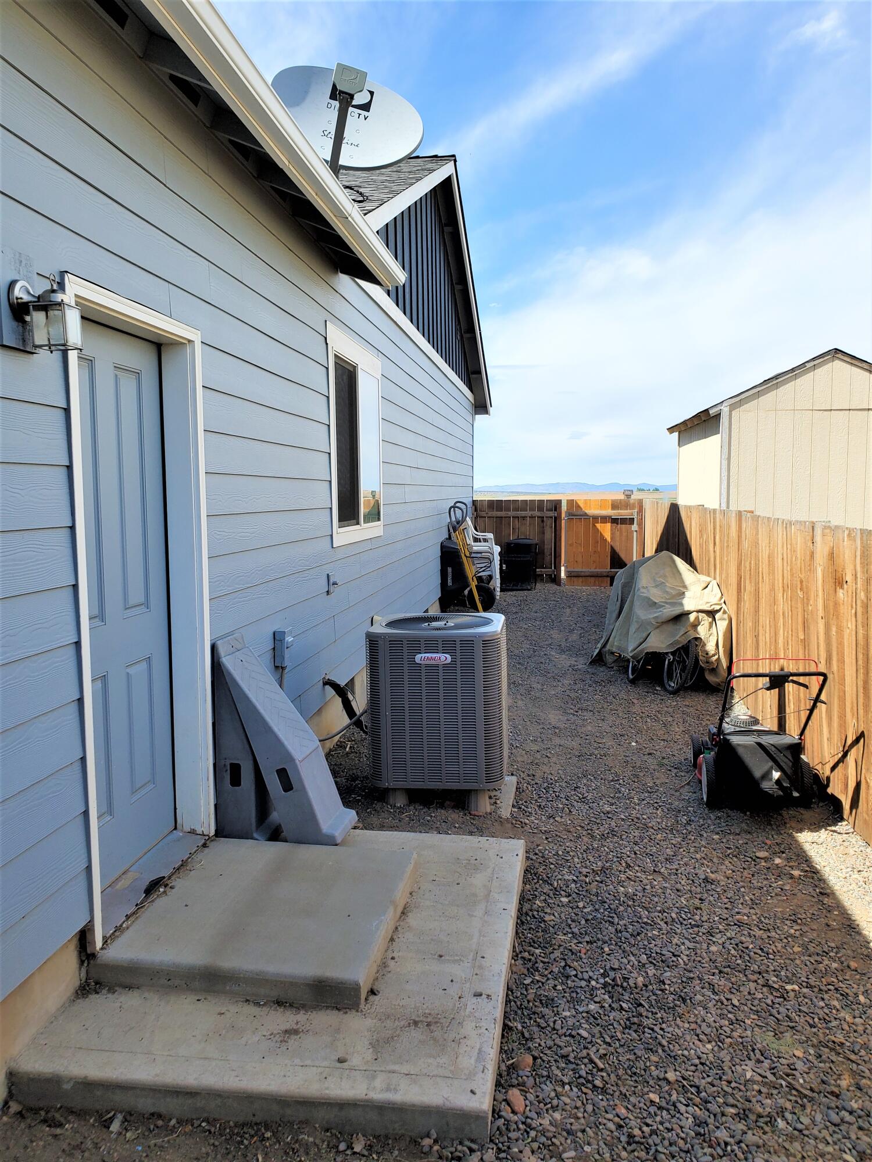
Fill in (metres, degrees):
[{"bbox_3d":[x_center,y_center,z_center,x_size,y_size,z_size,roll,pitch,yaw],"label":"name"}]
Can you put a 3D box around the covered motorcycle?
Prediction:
[{"bbox_3d":[1.985,0.316,7.843,1.020,1.150,1.680,-1,6,0],"label":"covered motorcycle"}]

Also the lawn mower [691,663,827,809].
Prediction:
[{"bbox_3d":[1.751,0.773,4.736,0.600,0.870,1.370,1,6,11],"label":"lawn mower"}]

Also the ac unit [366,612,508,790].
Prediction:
[{"bbox_3d":[0.038,0.641,4.982,0.717,0.860,0.718,0,6,8],"label":"ac unit"}]

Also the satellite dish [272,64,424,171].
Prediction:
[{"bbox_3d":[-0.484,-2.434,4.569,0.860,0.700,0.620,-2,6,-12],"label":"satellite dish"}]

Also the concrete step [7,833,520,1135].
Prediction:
[{"bbox_3d":[-0.392,1.288,3.150,1.330,0.090,1.755,0,6,8],"label":"concrete step"}]

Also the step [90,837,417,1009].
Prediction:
[{"bbox_3d":[-0.599,1.192,3.138,0.905,0.098,0.965,0,6,8],"label":"step"}]

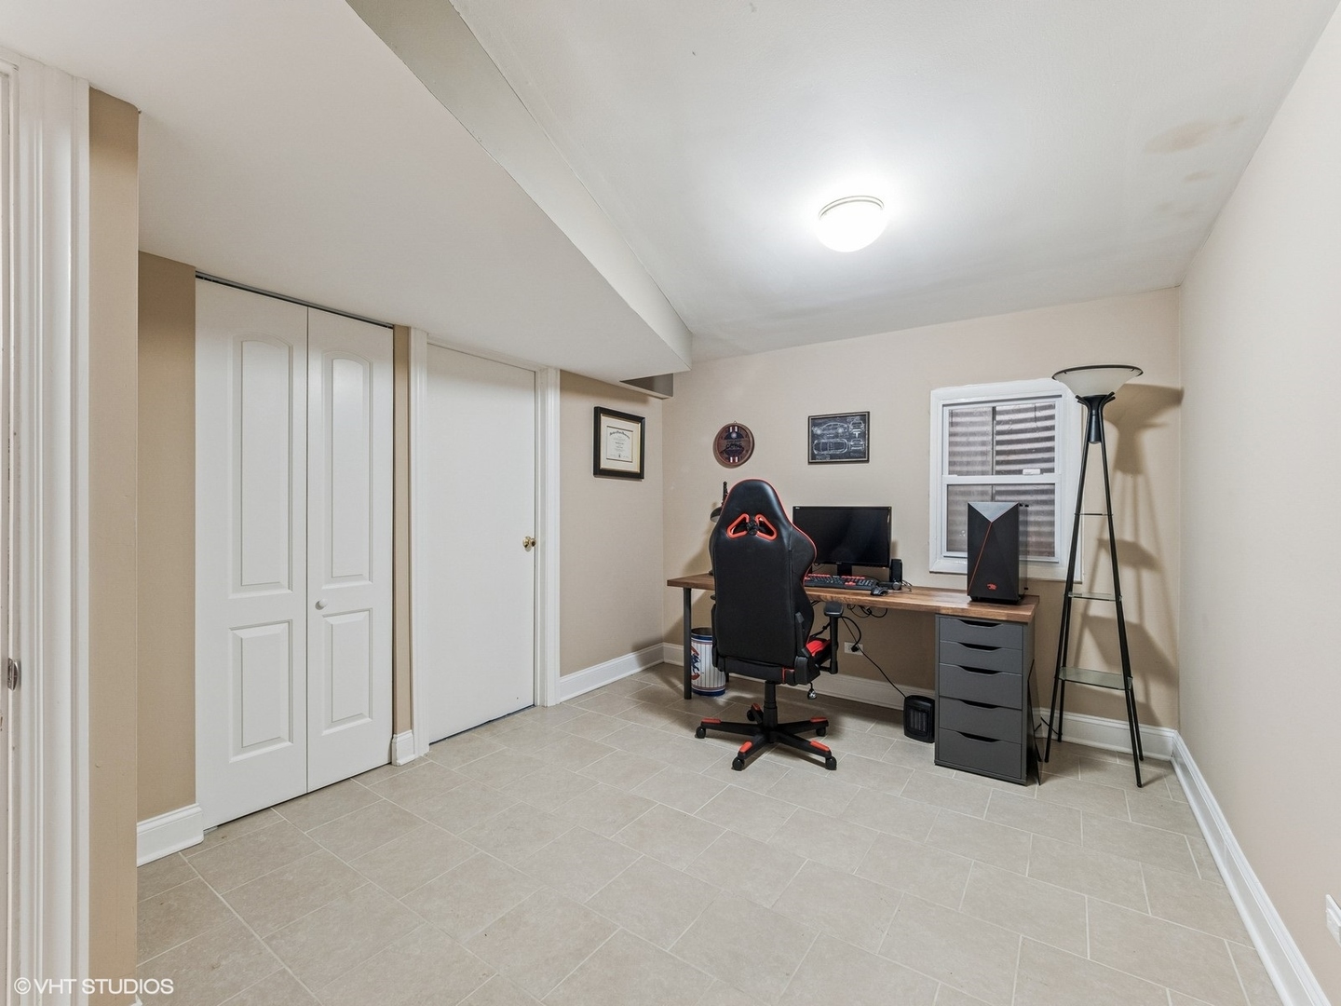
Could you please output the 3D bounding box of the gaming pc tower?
[{"bbox_3d":[1.617,0.238,2.670,0.205,0.470,0.430,0,0,37],"label":"gaming pc tower"}]

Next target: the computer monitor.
[{"bbox_3d":[0.962,0.248,3.073,0.550,0.455,0.180,0,0,35],"label":"computer monitor"}]

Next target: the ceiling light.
[{"bbox_3d":[0.635,-0.960,1.907,0.240,0.120,0.240,0,0,35],"label":"ceiling light"}]

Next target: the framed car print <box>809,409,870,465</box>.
[{"bbox_3d":[1.059,-0.402,3.416,0.382,0.305,0.020,0,0,34],"label":"framed car print"}]

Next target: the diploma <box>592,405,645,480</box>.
[{"bbox_3d":[-0.346,-0.402,3.777,0.030,0.455,0.530,0,0,36],"label":"diploma"}]

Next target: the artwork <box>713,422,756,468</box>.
[{"bbox_3d":[0.456,-0.404,3.819,0.305,0.305,0.040,0,0,34],"label":"artwork"}]

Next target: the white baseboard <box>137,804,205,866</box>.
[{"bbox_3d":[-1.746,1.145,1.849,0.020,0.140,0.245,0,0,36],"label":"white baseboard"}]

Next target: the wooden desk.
[{"bbox_3d":[0.936,0.844,3.074,1.880,0.738,0.650,0,0,36],"label":"wooden desk"}]

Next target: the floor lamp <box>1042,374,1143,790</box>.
[{"bbox_3d":[1.982,0.304,2.537,0.360,1.810,0.360,0,0,35],"label":"floor lamp"}]

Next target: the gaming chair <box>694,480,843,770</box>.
[{"bbox_3d":[0.505,0.557,2.697,0.690,1.310,0.700,0,0,29],"label":"gaming chair"}]

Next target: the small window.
[{"bbox_3d":[1.782,-0.118,2.921,0.690,1.045,0.080,0,0,34],"label":"small window"}]

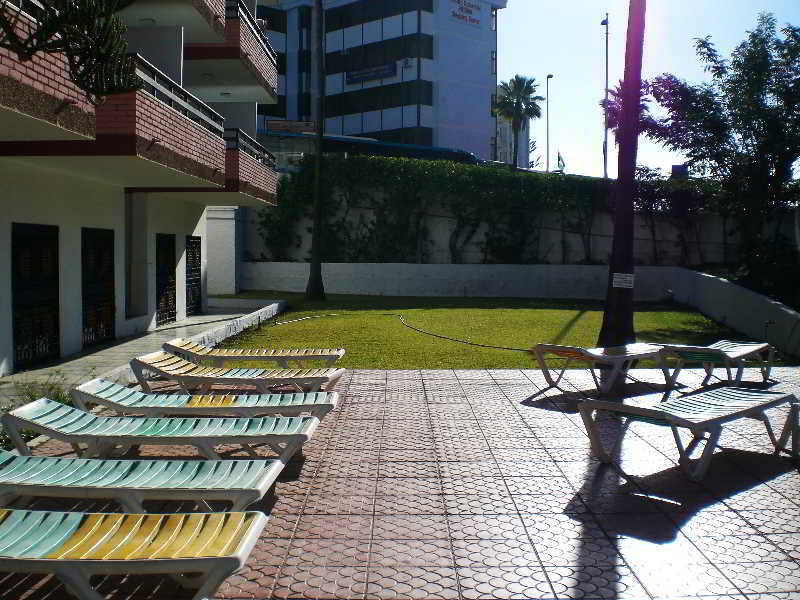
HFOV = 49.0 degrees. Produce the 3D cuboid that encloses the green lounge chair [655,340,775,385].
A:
[{"bbox_3d":[3.540,0.682,9.732,0.650,0.480,1.906,2,4,38],"label":"green lounge chair"}]

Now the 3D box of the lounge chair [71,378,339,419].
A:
[{"bbox_3d":[-1.434,0.872,6.703,1.906,0.480,0.650,0,3,-1],"label":"lounge chair"}]

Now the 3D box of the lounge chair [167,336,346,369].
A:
[{"bbox_3d":[-1.576,0.697,9.690,1.906,0.480,0.650,0,3,4],"label":"lounge chair"}]

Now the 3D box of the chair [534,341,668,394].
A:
[{"bbox_3d":[2.374,0.689,9.656,1.906,0.480,0.650,-3,4,-37],"label":"chair"}]

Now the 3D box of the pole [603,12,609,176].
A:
[{"bbox_3d":[10.077,-9.621,43.000,0.400,8.900,0.300,0,3,0],"label":"pole"}]

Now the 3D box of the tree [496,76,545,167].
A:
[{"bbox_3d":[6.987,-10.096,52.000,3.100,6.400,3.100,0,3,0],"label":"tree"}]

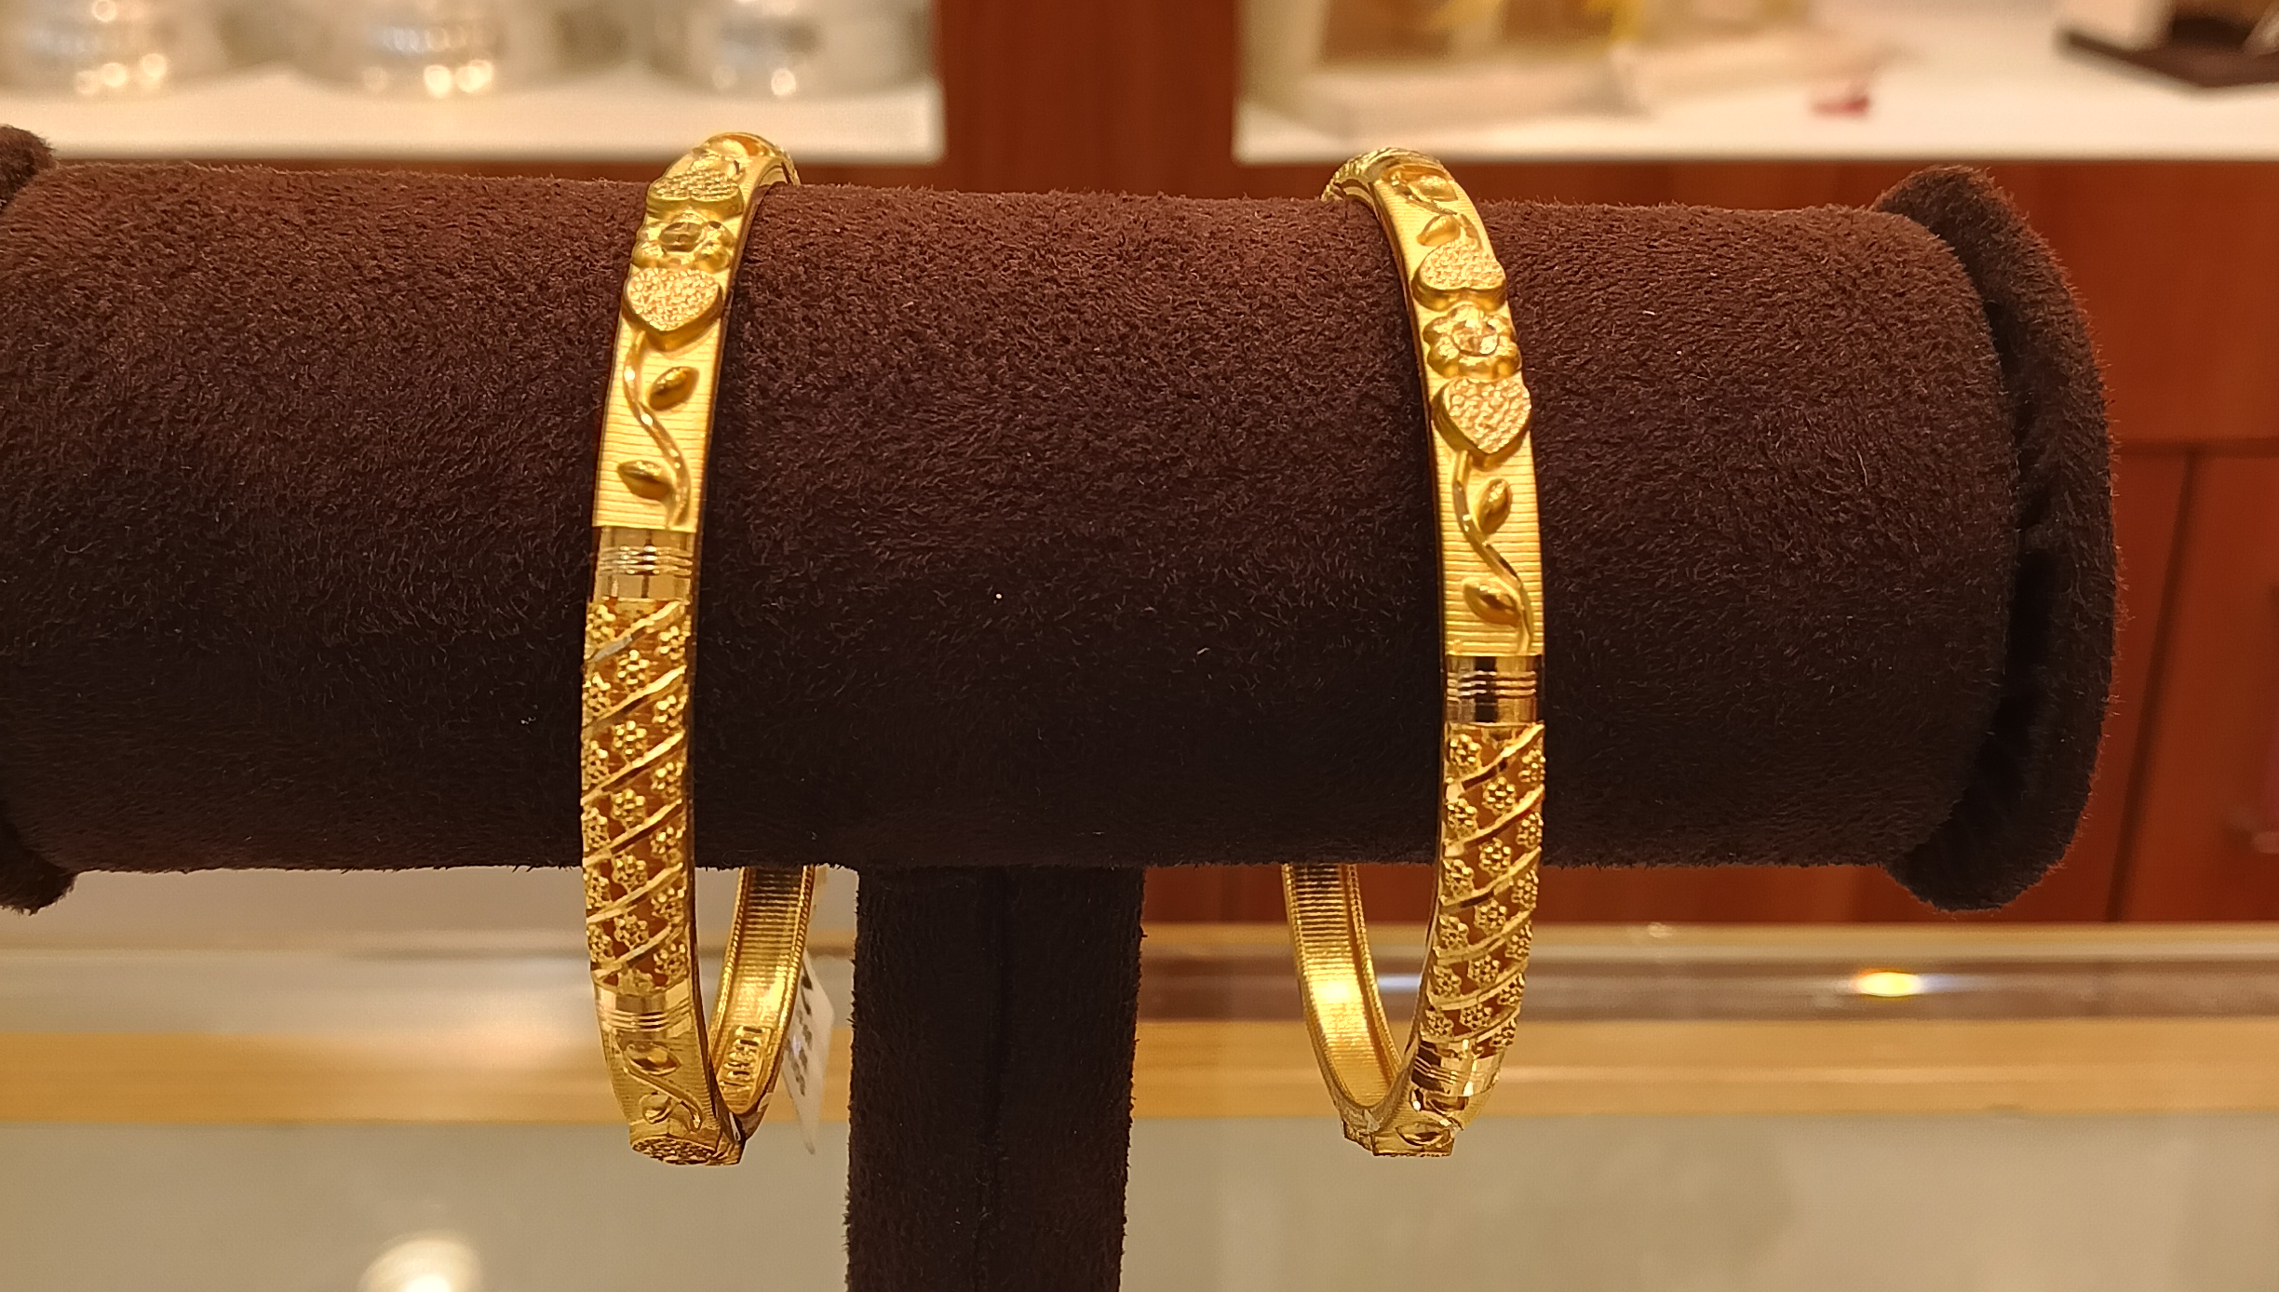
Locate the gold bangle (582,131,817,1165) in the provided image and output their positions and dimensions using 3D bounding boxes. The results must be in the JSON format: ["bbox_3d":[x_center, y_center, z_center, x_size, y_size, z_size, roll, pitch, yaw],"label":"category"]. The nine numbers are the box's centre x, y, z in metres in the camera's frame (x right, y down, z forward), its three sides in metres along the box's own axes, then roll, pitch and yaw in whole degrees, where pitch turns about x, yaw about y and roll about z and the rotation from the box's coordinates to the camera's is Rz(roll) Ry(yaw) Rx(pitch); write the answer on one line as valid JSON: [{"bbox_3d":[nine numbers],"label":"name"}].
[{"bbox_3d":[-0.027,0.000,0.157,0.006,0.066,0.066,2,19,-1],"label":"gold bangle"}]

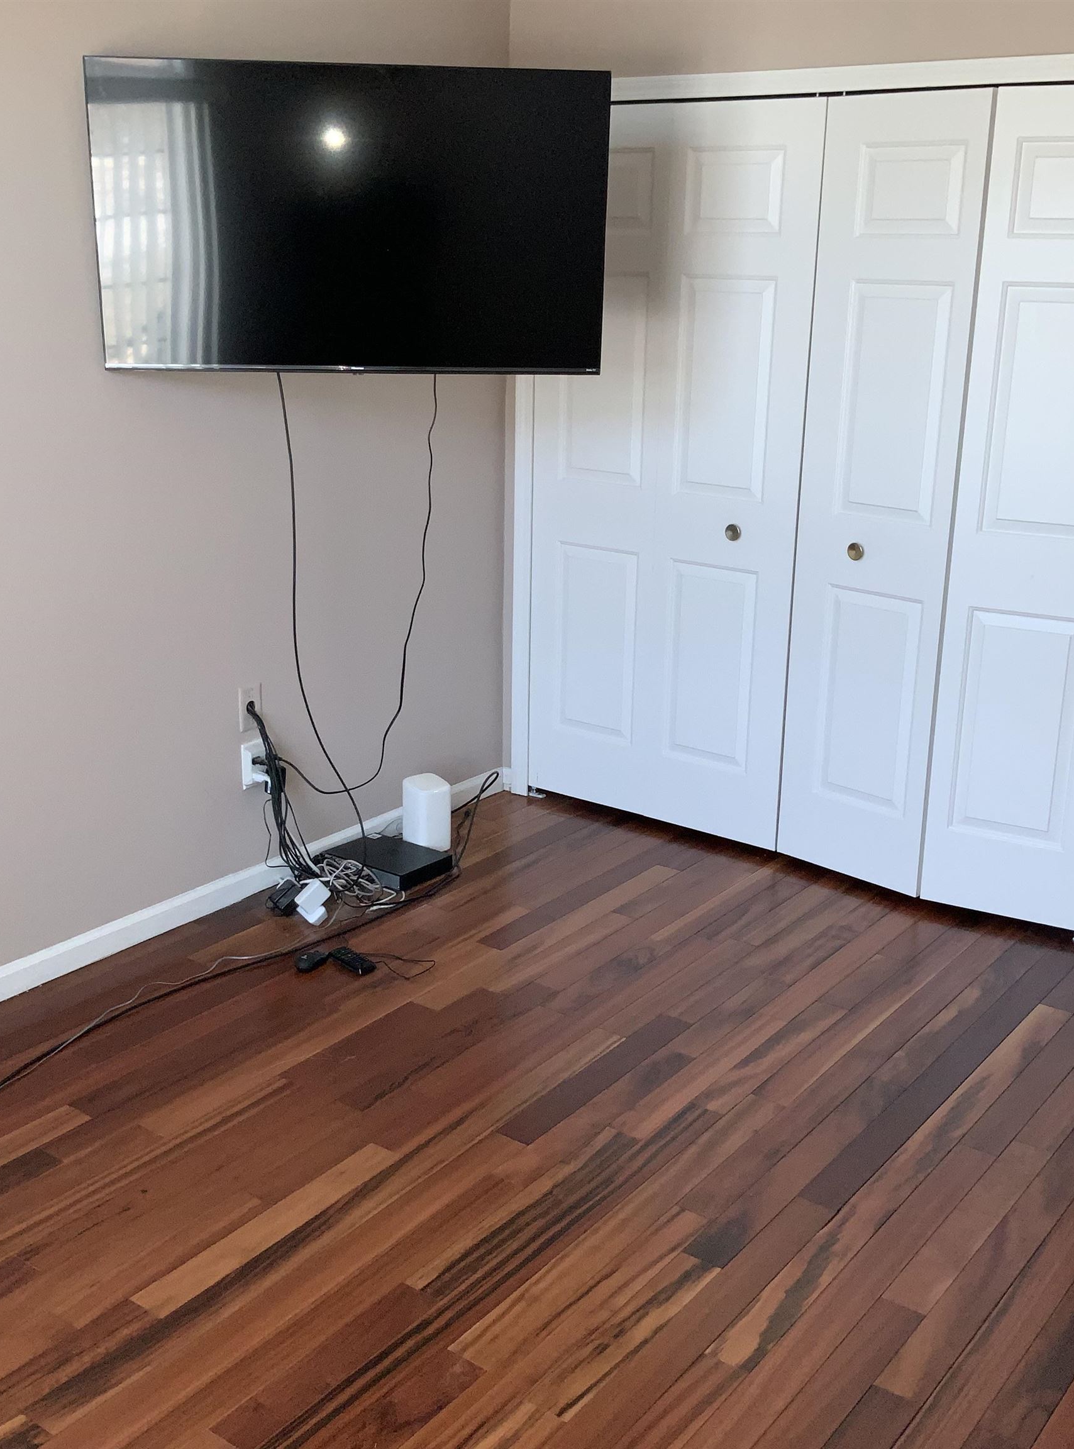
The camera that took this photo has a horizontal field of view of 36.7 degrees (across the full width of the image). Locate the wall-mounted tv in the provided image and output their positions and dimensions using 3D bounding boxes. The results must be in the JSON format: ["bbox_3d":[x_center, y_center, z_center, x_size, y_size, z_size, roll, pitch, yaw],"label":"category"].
[{"bbox_3d":[-0.404,-1.114,3.592,1.117,0.650,0.065,-1,21,-6],"label":"wall-mounted tv"}]

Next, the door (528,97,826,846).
[{"bbox_3d":[0.362,-0.693,4.624,0.890,2.027,0.040,13,21,35],"label":"door"}]

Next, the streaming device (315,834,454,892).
[{"bbox_3d":[-0.415,0.385,4.532,0.285,0.045,0.215,13,21,35],"label":"streaming device"}]

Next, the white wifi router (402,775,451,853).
[{"bbox_3d":[-0.319,0.265,4.697,0.120,0.200,0.120,13,20,34],"label":"white wifi router"}]

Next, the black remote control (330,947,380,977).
[{"bbox_3d":[-0.444,0.571,3.898,0.044,0.021,0.136,-12,21,-36],"label":"black remote control"}]

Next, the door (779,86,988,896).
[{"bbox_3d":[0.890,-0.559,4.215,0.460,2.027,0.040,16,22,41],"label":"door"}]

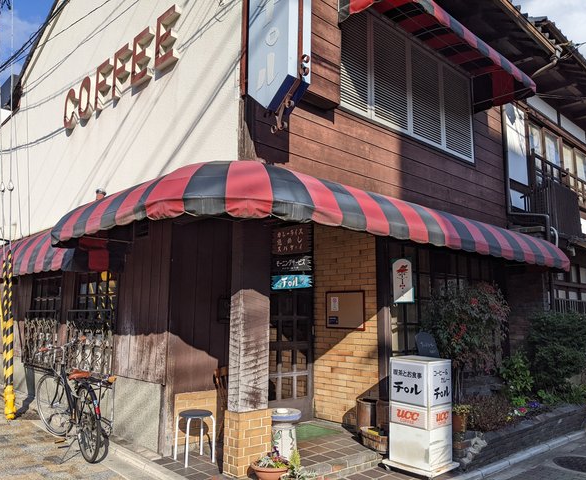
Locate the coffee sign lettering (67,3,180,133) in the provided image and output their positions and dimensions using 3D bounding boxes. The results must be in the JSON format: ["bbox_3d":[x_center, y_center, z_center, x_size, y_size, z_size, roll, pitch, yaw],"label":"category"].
[{"bbox_3d":[-2.459,-2.177,6.826,0.090,0.644,3.341,9,-12,-43],"label":"coffee sign lettering"}]

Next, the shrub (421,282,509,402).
[{"bbox_3d":[1.973,1.201,5.807,1.020,1.420,0.920,8,-11,-43],"label":"shrub"}]

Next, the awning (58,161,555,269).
[{"bbox_3d":[0.728,-0.113,5.788,5.756,0.713,2.567,9,-12,-42],"label":"awning"}]

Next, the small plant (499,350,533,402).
[{"bbox_3d":[2.791,1.718,6.251,0.450,0.620,0.420,8,-11,-43],"label":"small plant"}]

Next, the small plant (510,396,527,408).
[{"bbox_3d":[2.832,2.041,6.270,0.210,0.150,0.190,9,-12,-42],"label":"small plant"}]

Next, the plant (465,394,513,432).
[{"bbox_3d":[2.010,1.750,5.240,0.490,0.320,0.400,8,-11,-43],"label":"plant"}]

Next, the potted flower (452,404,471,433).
[{"bbox_3d":[1.642,1.756,4.910,0.210,0.265,0.210,9,-12,-42],"label":"potted flower"}]

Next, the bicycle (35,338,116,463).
[{"bbox_3d":[-2.196,1.519,4.919,0.560,1.040,1.815,7,-11,-38],"label":"bicycle"}]

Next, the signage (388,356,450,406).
[{"bbox_3d":[1.097,1.222,4.350,0.350,0.354,0.400,8,-11,-43],"label":"signage"}]

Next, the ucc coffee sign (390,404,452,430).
[{"bbox_3d":[1.095,1.488,4.311,0.350,0.185,0.400,8,-11,-43],"label":"ucc coffee sign"}]

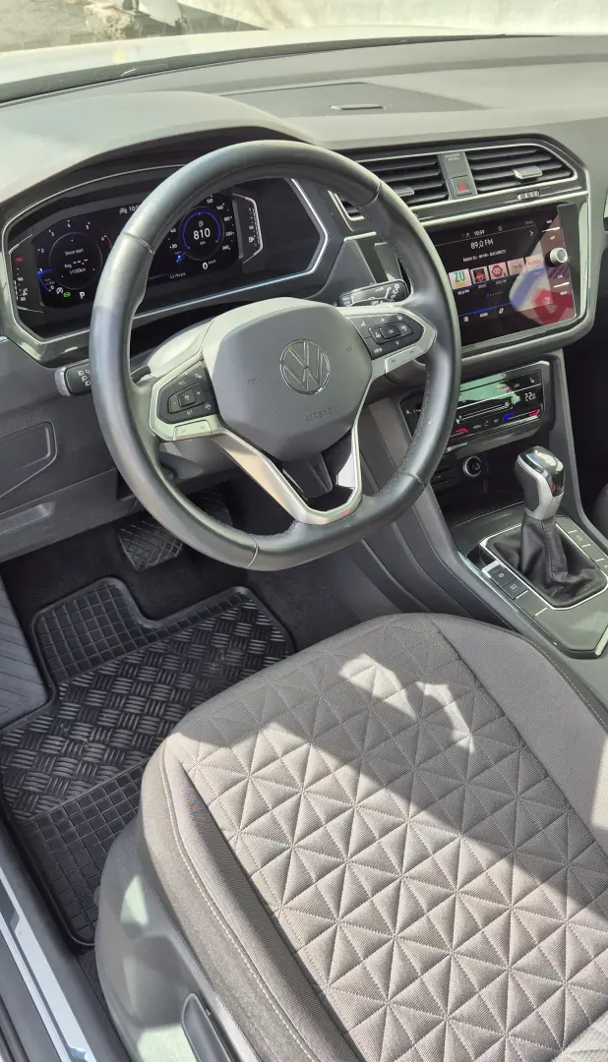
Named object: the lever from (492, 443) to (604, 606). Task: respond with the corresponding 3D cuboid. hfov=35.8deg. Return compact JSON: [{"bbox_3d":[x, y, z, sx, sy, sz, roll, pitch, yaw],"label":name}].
[{"bbox_3d":[0.315,-0.019,1.173,0.093,0.165,0.135,-21,41,-28],"label":"lever"}]

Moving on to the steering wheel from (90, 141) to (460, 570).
[{"bbox_3d":[-0.017,-0.157,0.861,0.370,0.365,0.090,-20,16,-27],"label":"steering wheel"}]

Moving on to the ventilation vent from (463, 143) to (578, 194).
[{"bbox_3d":[0.263,-0.448,1.163,0.163,0.056,0.035,-17,22,-24],"label":"ventilation vent"}]

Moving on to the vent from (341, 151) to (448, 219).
[{"bbox_3d":[0.095,-0.398,1.086,0.153,0.058,0.035,-17,22,-24],"label":"vent"}]

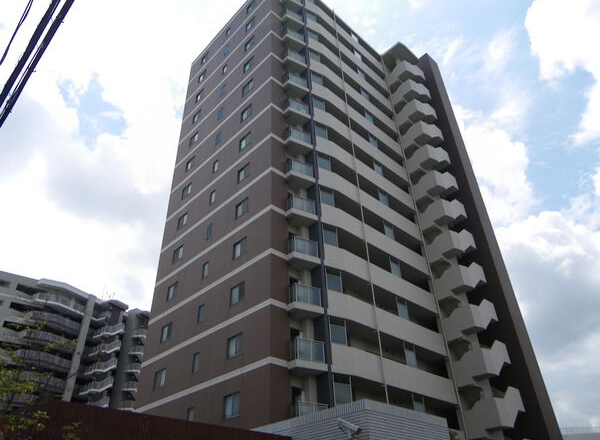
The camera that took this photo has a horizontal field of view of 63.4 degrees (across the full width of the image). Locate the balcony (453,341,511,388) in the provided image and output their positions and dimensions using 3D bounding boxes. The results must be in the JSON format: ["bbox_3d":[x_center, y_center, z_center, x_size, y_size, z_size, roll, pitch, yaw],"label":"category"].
[{"bbox_3d":[11.576,9.251,30.866,3.800,3.050,2.150,29,-47,-35],"label":"balcony"}]

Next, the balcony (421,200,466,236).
[{"bbox_3d":[11.141,-0.106,37.433,3.132,2.813,2.233,29,-47,-35],"label":"balcony"}]

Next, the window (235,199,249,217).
[{"bbox_3d":[-3.584,-0.703,30.306,0.120,1.050,1.200,29,-47,-35],"label":"window"}]

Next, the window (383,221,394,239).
[{"bbox_3d":[6.177,0.828,33.528,1.050,1.080,0.100,27,-45,-33],"label":"window"}]

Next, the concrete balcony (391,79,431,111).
[{"bbox_3d":[10.734,-11.933,46.837,3.835,3.009,2.124,29,-47,-35],"label":"concrete balcony"}]

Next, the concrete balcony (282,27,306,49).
[{"bbox_3d":[-0.656,-14.715,39.485,1.750,1.390,1.420,29,-47,-35],"label":"concrete balcony"}]

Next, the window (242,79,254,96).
[{"bbox_3d":[-3.866,-9.914,36.429,0.160,1.119,1.189,29,-47,-35],"label":"window"}]

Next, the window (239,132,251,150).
[{"bbox_3d":[-3.796,-5.470,33.815,0.148,1.106,1.136,29,-47,-35],"label":"window"}]

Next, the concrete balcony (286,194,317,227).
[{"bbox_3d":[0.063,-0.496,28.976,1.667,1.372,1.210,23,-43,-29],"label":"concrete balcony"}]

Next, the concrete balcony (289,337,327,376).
[{"bbox_3d":[0.382,6.411,22.792,1.798,1.421,1.044,29,-47,-35],"label":"concrete balcony"}]

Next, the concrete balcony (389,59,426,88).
[{"bbox_3d":[10.645,-13.979,47.924,3.132,2.813,2.233,29,-47,-35],"label":"concrete balcony"}]

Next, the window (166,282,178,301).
[{"bbox_3d":[-8.545,4.882,32.710,0.150,1.180,1.320,29,-47,-35],"label":"window"}]

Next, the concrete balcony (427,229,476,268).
[{"bbox_3d":[11.322,2.268,36.038,2.800,2.400,2.200,23,-43,-30],"label":"concrete balcony"}]

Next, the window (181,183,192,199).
[{"bbox_3d":[-8.788,-2.209,37.908,0.150,1.170,1.250,29,-47,-35],"label":"window"}]

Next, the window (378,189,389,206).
[{"bbox_3d":[5.931,-1.631,34.981,1.100,1.200,0.150,29,-47,-35],"label":"window"}]

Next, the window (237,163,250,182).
[{"bbox_3d":[-3.680,-3.088,32.048,0.148,1.106,1.136,29,-47,-35],"label":"window"}]

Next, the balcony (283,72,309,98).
[{"bbox_3d":[-0.453,-9.984,35.966,1.750,1.390,1.420,29,-47,-35],"label":"balcony"}]

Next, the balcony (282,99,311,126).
[{"bbox_3d":[-0.213,-7.586,34.117,1.730,1.450,0.900,17,-40,-24],"label":"balcony"}]

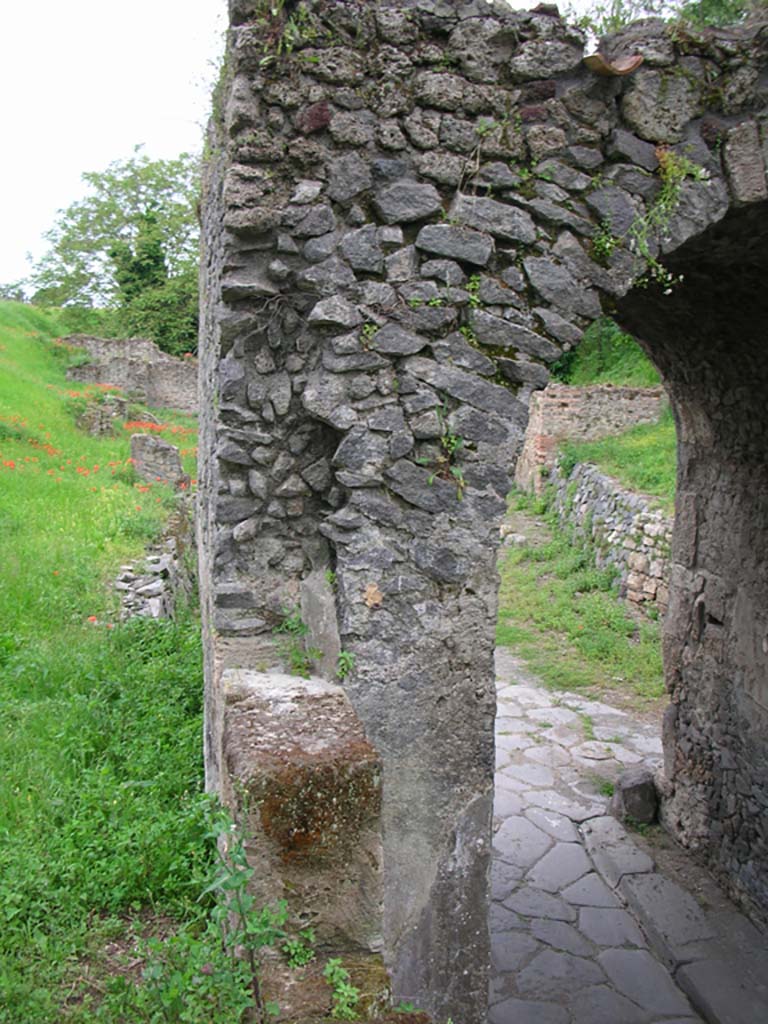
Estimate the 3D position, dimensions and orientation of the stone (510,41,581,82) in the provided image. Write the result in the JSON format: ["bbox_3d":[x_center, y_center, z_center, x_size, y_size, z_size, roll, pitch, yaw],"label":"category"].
[{"bbox_3d":[0.501,-1.413,3.266,0.231,0.102,0.160,-4,6,-5],"label":"stone"}]

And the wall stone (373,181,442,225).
[{"bbox_3d":[0.072,-0.965,3.273,0.207,0.123,0.160,1,6,-5],"label":"wall stone"}]

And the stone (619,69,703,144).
[{"bbox_3d":[0.876,-1.283,3.333,0.262,0.216,0.200,1,6,-5],"label":"stone"}]

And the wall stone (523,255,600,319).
[{"bbox_3d":[0.562,-0.720,3.358,0.300,0.128,0.190,37,2,-8],"label":"wall stone"}]

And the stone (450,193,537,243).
[{"bbox_3d":[0.343,-0.928,3.317,0.296,0.105,0.190,20,4,-7],"label":"stone"}]

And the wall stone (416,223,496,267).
[{"bbox_3d":[0.218,-0.851,3.303,0.241,0.095,0.170,13,5,-6],"label":"wall stone"}]

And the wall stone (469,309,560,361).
[{"bbox_3d":[0.404,-0.556,3.361,0.326,0.107,0.190,28,3,-7],"label":"wall stone"}]

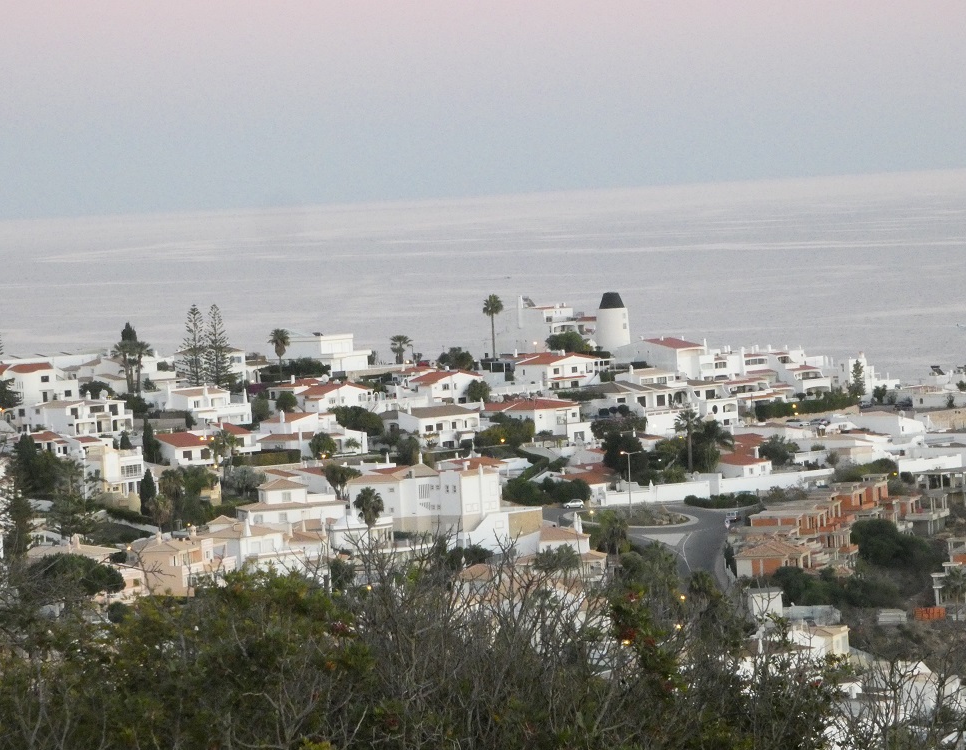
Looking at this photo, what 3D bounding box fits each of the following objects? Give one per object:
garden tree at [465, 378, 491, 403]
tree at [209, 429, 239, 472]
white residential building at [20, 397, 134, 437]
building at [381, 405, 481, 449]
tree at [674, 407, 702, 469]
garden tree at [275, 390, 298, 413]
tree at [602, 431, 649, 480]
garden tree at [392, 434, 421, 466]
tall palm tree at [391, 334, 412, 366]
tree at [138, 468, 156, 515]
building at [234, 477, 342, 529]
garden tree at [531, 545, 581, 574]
[{"bbox_3d":[-0.902,3.209,1095.000,5.010,5.010,5.010,-3,2,0],"label":"garden tree"},{"bbox_3d":[-43.558,12.806,920.000,5.000,7.500,5.000,-3,2,0],"label":"tree"},{"bbox_3d":[-78.170,7.980,1050.000,14.000,7.000,15.500,-5,3,-36],"label":"white residential building"},{"bbox_3d":[-9.291,9.381,985.000,13.800,7.500,11.000,-5,3,-36],"label":"building"},{"bbox_3d":[36.631,11.554,978.000,5.000,11.700,5.000,-3,2,0],"label":"tree"},{"bbox_3d":[-38.800,5.380,1078.000,4.300,4.600,4.200,-3,2,0],"label":"garden tree"},{"bbox_3d":[24.590,14.060,943.000,7.800,8.190,7.800,-3,2,0],"label":"tree"},{"bbox_3d":[-13.391,13.479,962.000,4.760,5.640,4.760,-3,2,0],"label":"garden tree"},{"bbox_3d":[-17.646,-5.377,1165.000,4.690,6.400,4.690,-3,2,0],"label":"tall palm tree"},{"bbox_3d":[-54.480,18.860,884.000,2.800,7.160,2.800,-3,2,0],"label":"tree"},{"bbox_3d":[-30.956,20.825,878.000,15.300,8.100,10.500,-4,2,-14],"label":"building"},{"bbox_3d":[11.490,29.390,865.000,7.400,5.000,6.200,-3,2,0],"label":"garden tree"}]

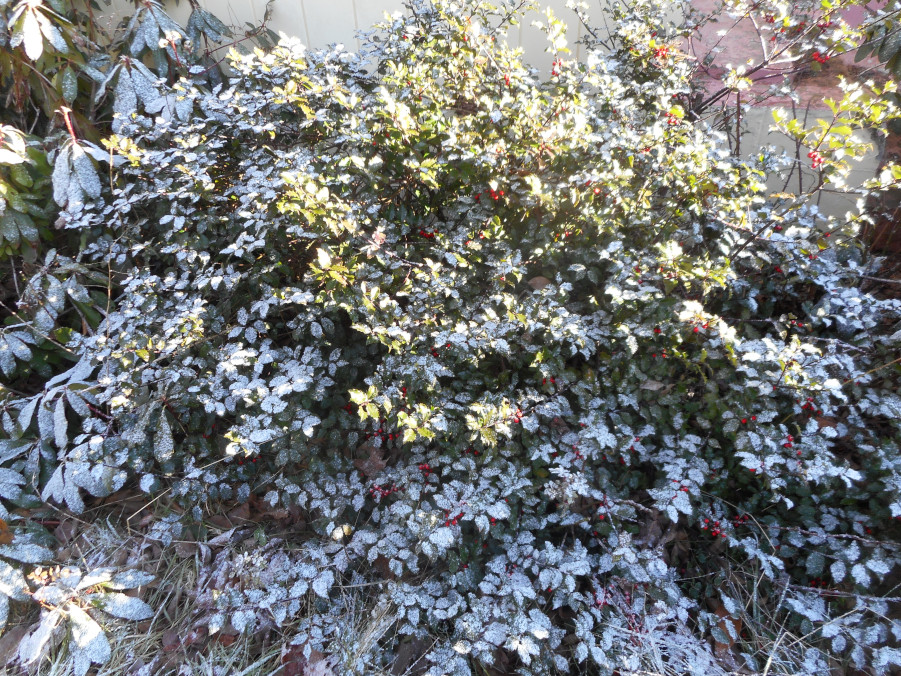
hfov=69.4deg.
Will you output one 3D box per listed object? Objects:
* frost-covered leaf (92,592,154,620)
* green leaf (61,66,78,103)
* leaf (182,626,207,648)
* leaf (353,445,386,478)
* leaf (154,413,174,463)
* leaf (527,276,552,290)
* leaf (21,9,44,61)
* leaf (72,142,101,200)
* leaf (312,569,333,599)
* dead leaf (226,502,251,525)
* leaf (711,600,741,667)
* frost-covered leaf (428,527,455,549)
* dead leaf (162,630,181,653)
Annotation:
[{"bbox_3d":[-0.724,0.595,1.442,0.130,0.020,0.046,4,35,10],"label":"frost-covered leaf"},{"bbox_3d":[-1.083,-0.721,1.850,0.046,0.100,0.015,-20,38,-23],"label":"green leaf"},{"bbox_3d":[-0.577,0.675,1.473,0.055,0.020,0.040,-21,39,-25],"label":"leaf"},{"bbox_3d":[-0.221,0.338,1.778,0.085,0.020,0.085,-3,70,0],"label":"leaf"},{"bbox_3d":[-0.712,0.248,1.620,0.048,0.130,0.020,-4,13,-11],"label":"leaf"},{"bbox_3d":[0.267,-0.157,1.955,0.080,0.020,0.060,-3,55,0],"label":"leaf"},{"bbox_3d":[-1.124,-0.816,1.750,0.050,0.138,0.020,-9,13,-16],"label":"leaf"},{"bbox_3d":[-0.909,-0.414,1.620,0.052,0.138,0.020,-23,12,-15],"label":"leaf"},{"bbox_3d":[-0.271,0.521,1.380,0.042,0.060,0.020,-6,1,-7],"label":"leaf"},{"bbox_3d":[-0.547,0.453,1.680,0.062,0.030,0.055,-10,32,-11],"label":"dead leaf"},{"bbox_3d":[0.590,0.634,1.396,0.060,0.025,0.145,9,60,7],"label":"leaf"},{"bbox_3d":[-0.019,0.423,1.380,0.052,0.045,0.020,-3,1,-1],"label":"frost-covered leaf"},{"bbox_3d":[-0.628,0.683,1.465,0.037,0.015,0.048,-3,45,0],"label":"dead leaf"}]

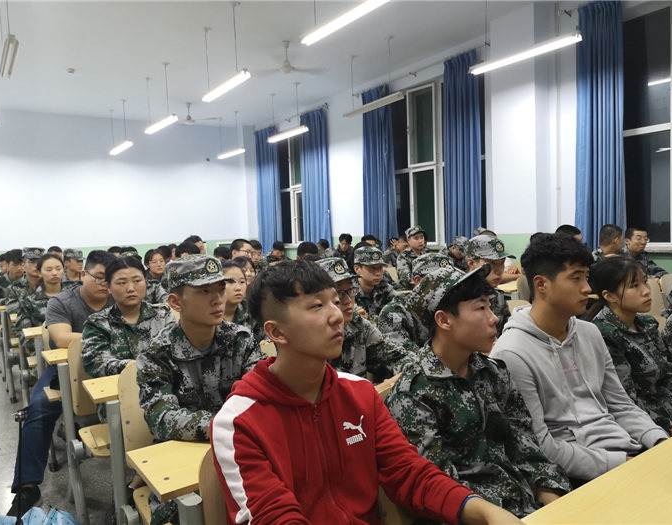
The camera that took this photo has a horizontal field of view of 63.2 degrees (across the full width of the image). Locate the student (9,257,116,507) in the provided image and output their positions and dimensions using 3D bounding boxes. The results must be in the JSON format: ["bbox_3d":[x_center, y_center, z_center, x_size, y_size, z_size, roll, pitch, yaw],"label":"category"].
[{"bbox_3d":[-1.401,0.589,3.100,0.720,1.290,0.780,-5,4,-34],"label":"student"}]

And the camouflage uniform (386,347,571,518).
[{"bbox_3d":[0.388,0.511,1.471,0.520,0.570,0.450,-5,4,-34],"label":"camouflage uniform"}]

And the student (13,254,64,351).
[{"bbox_3d":[-1.932,0.580,3.791,0.500,1.260,0.750,-5,4,-34],"label":"student"}]

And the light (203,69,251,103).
[{"bbox_3d":[-1.250,-1.982,6.170,0.120,0.085,1.230,-5,4,-34],"label":"light"}]

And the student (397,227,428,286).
[{"bbox_3d":[0.895,0.305,5.733,0.520,1.340,0.750,-5,4,-34],"label":"student"}]

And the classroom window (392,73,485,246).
[{"bbox_3d":[1.327,-1.383,7.693,0.140,2.200,2.150,-5,4,-34],"label":"classroom window"}]

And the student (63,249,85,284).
[{"bbox_3d":[-2.551,0.492,5.425,0.500,1.260,0.750,-5,4,-34],"label":"student"}]

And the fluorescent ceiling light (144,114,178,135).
[{"bbox_3d":[-2.615,-2.058,8.144,0.120,0.085,1.230,-5,4,-34],"label":"fluorescent ceiling light"}]

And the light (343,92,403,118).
[{"bbox_3d":[0.467,-2.112,7.314,0.120,0.085,1.240,-5,4,-34],"label":"light"}]

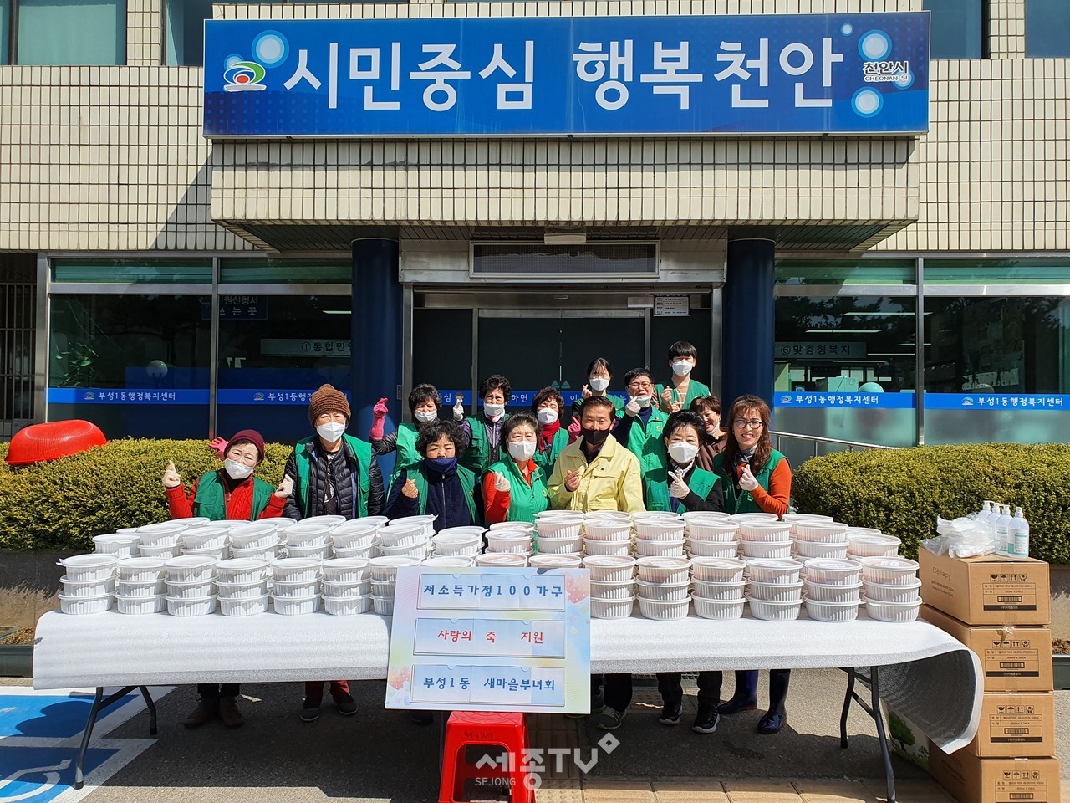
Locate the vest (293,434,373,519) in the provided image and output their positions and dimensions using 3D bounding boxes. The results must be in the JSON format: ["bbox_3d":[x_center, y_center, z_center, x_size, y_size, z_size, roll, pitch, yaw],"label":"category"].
[{"bbox_3d":[-1.025,0.473,4.080,0.410,0.620,0.290,1,-1,-3],"label":"vest"}]

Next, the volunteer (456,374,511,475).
[{"bbox_3d":[-0.292,0.627,4.927,0.470,1.580,0.320,1,-2,-3],"label":"volunteer"}]

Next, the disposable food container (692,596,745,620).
[{"bbox_3d":[0.730,0.807,3.195,0.200,0.072,0.200,1,-1,0],"label":"disposable food container"}]

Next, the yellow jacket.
[{"bbox_3d":[0.303,0.510,4.020,0.520,0.700,0.340,0,-1,5],"label":"yellow jacket"}]

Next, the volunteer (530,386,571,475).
[{"bbox_3d":[0.094,0.697,4.838,0.480,1.570,0.320,1,-1,1],"label":"volunteer"}]

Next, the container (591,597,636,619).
[{"bbox_3d":[0.301,0.818,3.252,0.216,0.083,0.216,1,-2,-2],"label":"container"}]

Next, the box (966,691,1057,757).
[{"bbox_3d":[1.803,1.225,3.217,0.304,0.233,0.405,1,-2,-2],"label":"box"}]

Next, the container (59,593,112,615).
[{"bbox_3d":[-1.772,0.781,3.169,0.190,0.068,0.190,1,-1,0],"label":"container"}]

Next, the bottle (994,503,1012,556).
[{"bbox_3d":[1.876,0.514,3.200,0.072,0.192,0.070,1,-1,5],"label":"bottle"}]

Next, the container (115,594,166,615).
[{"bbox_3d":[-1.591,0.802,3.257,0.216,0.083,0.216,1,-2,-2],"label":"container"}]

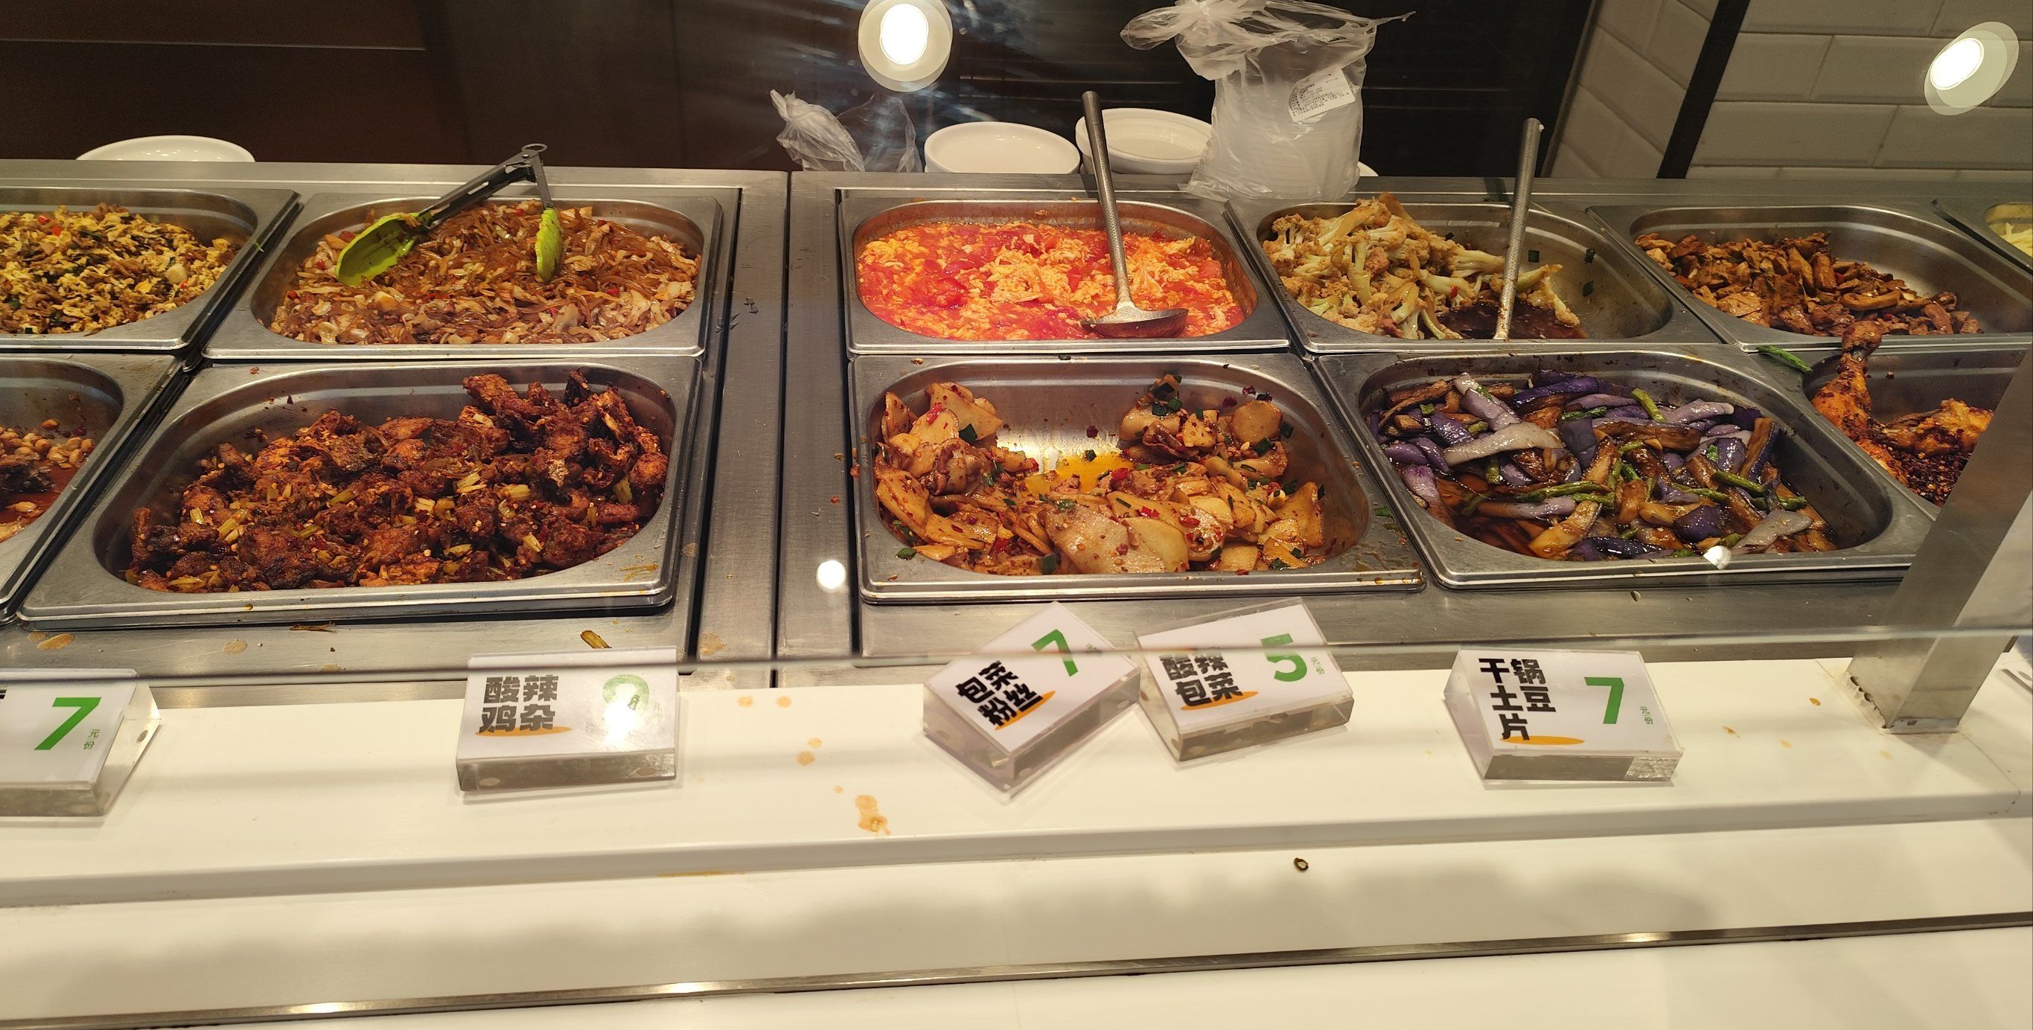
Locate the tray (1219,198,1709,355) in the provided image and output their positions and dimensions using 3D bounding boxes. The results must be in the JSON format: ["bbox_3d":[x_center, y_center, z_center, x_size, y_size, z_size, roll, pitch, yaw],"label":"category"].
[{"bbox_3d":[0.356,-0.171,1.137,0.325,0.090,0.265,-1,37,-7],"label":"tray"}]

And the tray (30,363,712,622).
[{"bbox_3d":[-0.364,0.001,0.835,0.325,0.075,0.265,-1,36,-7],"label":"tray"}]

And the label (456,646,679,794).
[{"bbox_3d":[-0.210,0.095,0.641,0.095,0.032,0.059,-2,37,-8],"label":"label"}]

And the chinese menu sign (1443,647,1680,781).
[{"bbox_3d":[0.283,0.103,0.698,0.099,0.032,0.061,1,37,-5],"label":"chinese menu sign"}]

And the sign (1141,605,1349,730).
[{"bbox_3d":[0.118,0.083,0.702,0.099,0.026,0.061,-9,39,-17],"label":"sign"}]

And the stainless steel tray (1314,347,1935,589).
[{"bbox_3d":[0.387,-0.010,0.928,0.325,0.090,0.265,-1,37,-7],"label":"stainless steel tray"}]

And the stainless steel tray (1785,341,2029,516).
[{"bbox_3d":[0.730,-0.020,0.961,0.325,0.075,0.265,-1,36,-7],"label":"stainless steel tray"}]

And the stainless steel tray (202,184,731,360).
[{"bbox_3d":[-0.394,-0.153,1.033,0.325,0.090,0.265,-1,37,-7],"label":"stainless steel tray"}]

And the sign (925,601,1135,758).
[{"bbox_3d":[0.009,0.088,0.670,0.059,0.031,0.094,32,45,33],"label":"sign"}]

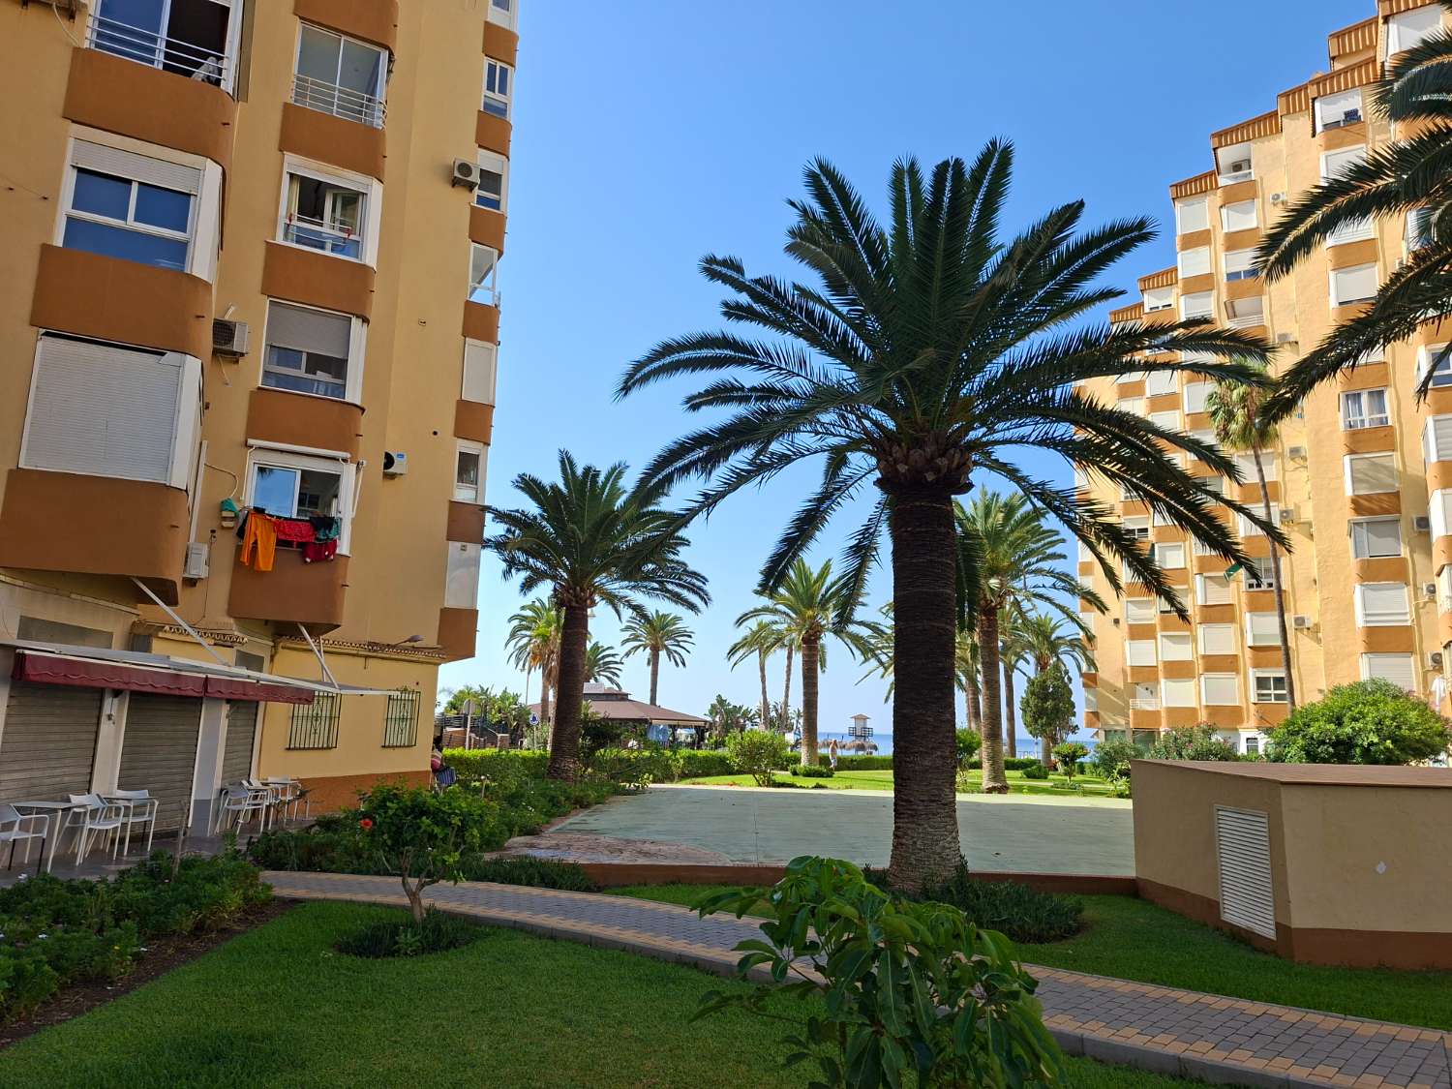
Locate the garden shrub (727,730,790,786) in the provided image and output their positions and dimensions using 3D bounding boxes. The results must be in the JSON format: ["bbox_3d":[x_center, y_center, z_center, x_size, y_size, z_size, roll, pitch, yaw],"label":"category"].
[{"bbox_3d":[1.146,7.812,35.428,2.291,1.974,2.291,2,-11,0],"label":"garden shrub"}]

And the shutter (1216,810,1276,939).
[{"bbox_3d":[4.605,2.884,8.577,0.060,1.024,0.957,2,-11,2],"label":"shutter"}]

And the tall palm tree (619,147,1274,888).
[{"bbox_3d":[2.588,-0.492,11.702,8.000,9.000,7.800,2,-11,0],"label":"tall palm tree"}]

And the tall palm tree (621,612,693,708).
[{"bbox_3d":[-5.794,11.415,80.122,6.029,11.884,6.029,2,-11,0],"label":"tall palm tree"}]

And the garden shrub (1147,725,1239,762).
[{"bbox_3d":[21.172,9.665,43.967,4.200,2.850,3.600,2,-11,0],"label":"garden shrub"}]

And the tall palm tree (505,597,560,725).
[{"bbox_3d":[-14.872,10.393,76.410,6.000,11.800,6.000,2,-11,0],"label":"tall palm tree"}]

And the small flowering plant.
[{"bbox_3d":[-2.814,2.851,8.849,1.176,1.207,1.176,2,-11,0],"label":"small flowering plant"}]

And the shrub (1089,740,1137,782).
[{"bbox_3d":[18.395,10.259,45.678,2.471,2.046,2.471,2,-11,0],"label":"shrub"}]

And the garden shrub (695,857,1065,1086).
[{"bbox_3d":[0.544,1.823,3.571,1.300,1.200,1.200,2,-11,0],"label":"garden shrub"}]

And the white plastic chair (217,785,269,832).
[{"bbox_3d":[-7.326,3.962,14.615,0.550,0.790,0.580,-2,-12,19],"label":"white plastic chair"}]

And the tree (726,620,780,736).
[{"bbox_3d":[2.915,12.941,86.104,5.800,12.000,5.800,2,-11,0],"label":"tree"}]

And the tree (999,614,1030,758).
[{"bbox_3d":[20.996,10.493,72.148,4.411,12.164,4.411,2,-11,0],"label":"tree"}]

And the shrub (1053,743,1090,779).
[{"bbox_3d":[16.328,10.292,45.680,1.772,1.851,1.772,2,-11,0],"label":"shrub"}]

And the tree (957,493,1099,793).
[{"bbox_3d":[10.180,3.515,35.852,6.955,11.077,6.955,2,-11,0],"label":"tree"}]

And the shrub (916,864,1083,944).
[{"bbox_3d":[2.694,3.419,9.487,1.640,0.480,1.550,2,-11,0],"label":"shrub"}]

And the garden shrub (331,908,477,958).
[{"bbox_3d":[-2.450,2.982,7.523,1.120,0.260,1.000,2,-11,0],"label":"garden shrub"}]

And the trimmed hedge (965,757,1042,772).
[{"bbox_3d":[16.842,13.335,58.536,4.800,0.850,1.000,2,-11,0],"label":"trimmed hedge"}]

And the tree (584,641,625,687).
[{"bbox_3d":[-11.316,12.545,79.871,6.010,9.222,6.010,2,-11,0],"label":"tree"}]

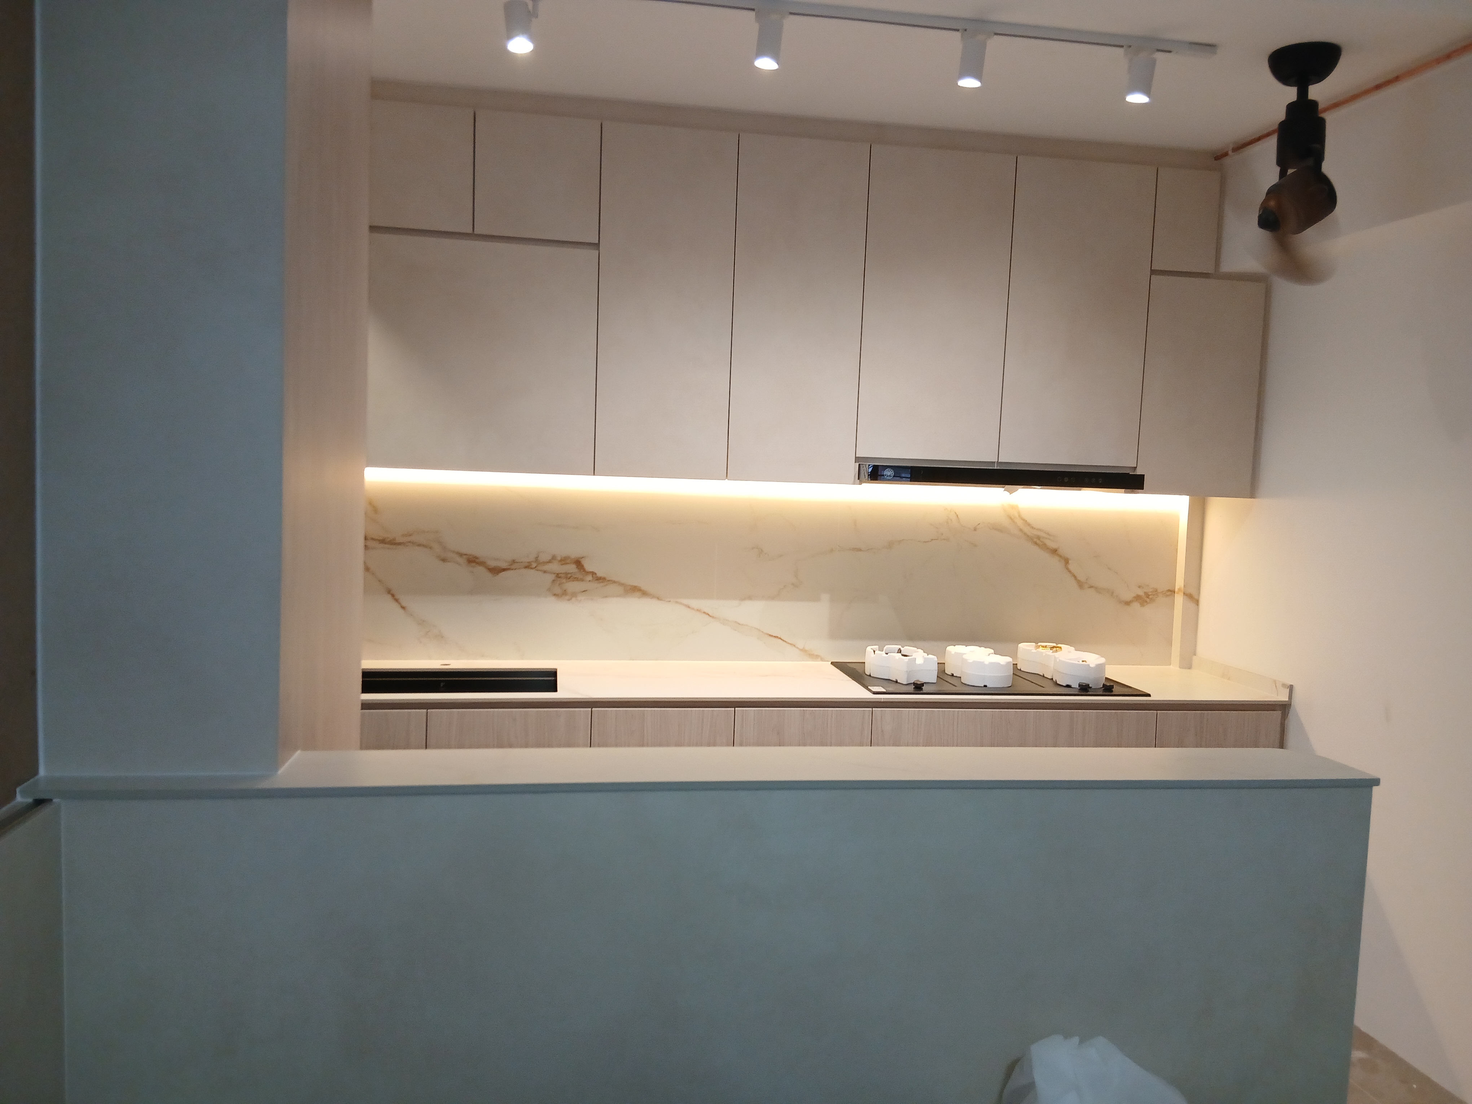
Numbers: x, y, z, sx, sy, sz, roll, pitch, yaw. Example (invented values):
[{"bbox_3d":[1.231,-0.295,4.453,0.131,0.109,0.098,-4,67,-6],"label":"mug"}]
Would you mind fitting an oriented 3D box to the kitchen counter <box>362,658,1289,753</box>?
[{"bbox_3d":[0.127,0.835,3.521,3.139,0.878,0.599,1,4,-9],"label":"kitchen counter"}]

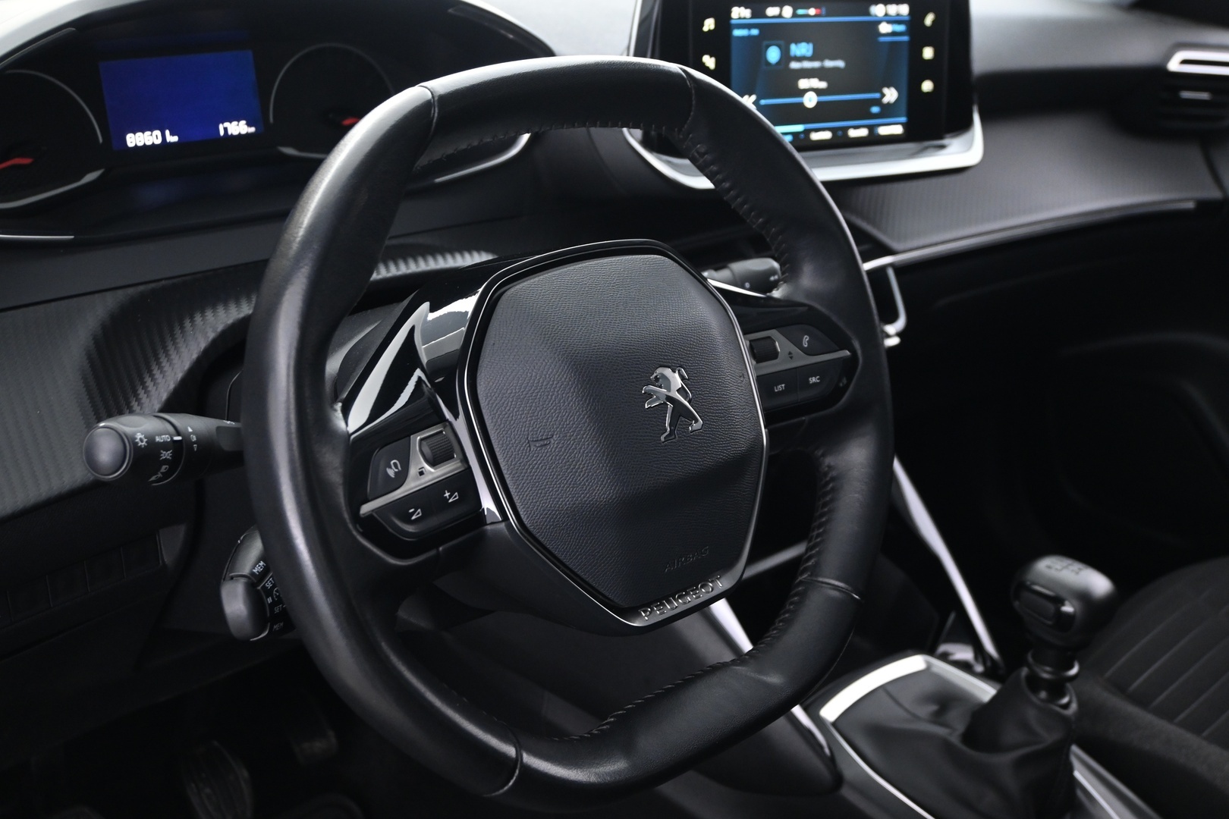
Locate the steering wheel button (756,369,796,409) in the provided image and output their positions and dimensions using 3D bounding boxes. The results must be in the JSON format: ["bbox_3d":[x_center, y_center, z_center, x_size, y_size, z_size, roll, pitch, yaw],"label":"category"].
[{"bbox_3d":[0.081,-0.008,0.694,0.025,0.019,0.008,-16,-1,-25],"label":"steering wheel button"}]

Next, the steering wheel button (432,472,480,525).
[{"bbox_3d":[-0.068,0.038,0.580,0.008,0.019,0.026,-18,1,43],"label":"steering wheel button"}]

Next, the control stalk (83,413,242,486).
[{"bbox_3d":[-0.173,0.015,0.627,0.031,0.031,0.125,-13,-6,41],"label":"control stalk"}]

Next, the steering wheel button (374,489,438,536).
[{"bbox_3d":[-0.085,0.045,0.560,0.008,0.019,0.030,-18,1,43],"label":"steering wheel button"}]

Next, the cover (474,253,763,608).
[{"bbox_3d":[0.014,0.009,0.623,0.150,0.158,0.045,-17,7,-36],"label":"cover"}]

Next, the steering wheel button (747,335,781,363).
[{"bbox_3d":[0.075,-0.030,0.692,0.015,0.013,0.008,-16,-1,-25],"label":"steering wheel button"}]

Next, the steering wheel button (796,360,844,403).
[{"bbox_3d":[0.105,-0.015,0.705,0.029,0.019,0.008,-16,-1,-25],"label":"steering wheel button"}]

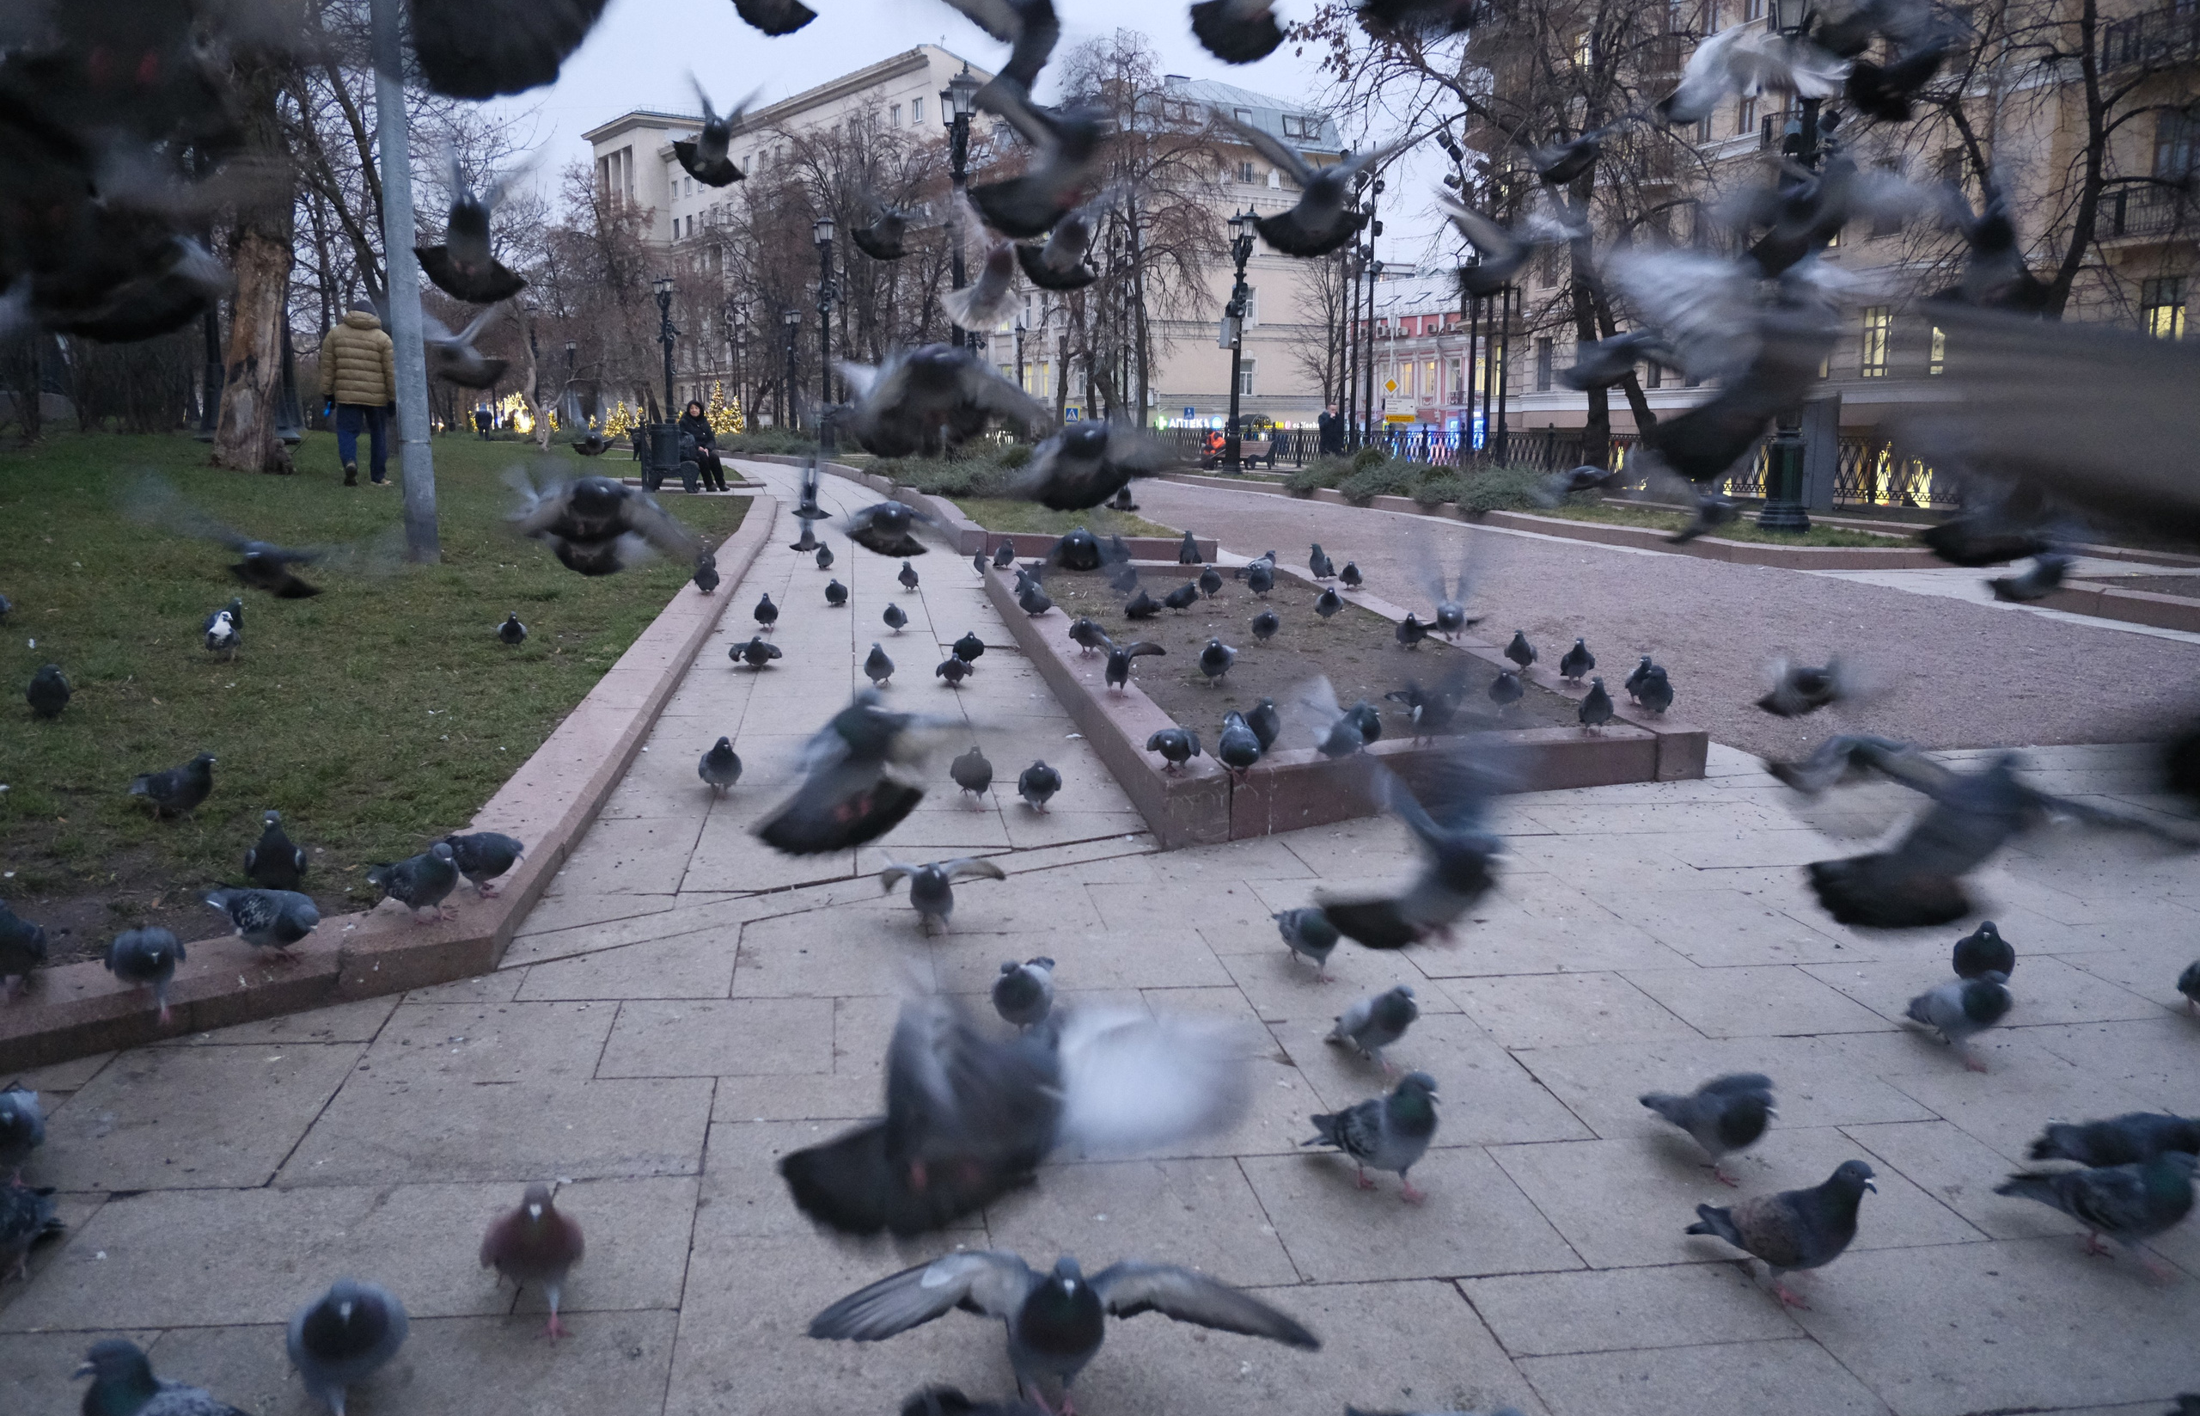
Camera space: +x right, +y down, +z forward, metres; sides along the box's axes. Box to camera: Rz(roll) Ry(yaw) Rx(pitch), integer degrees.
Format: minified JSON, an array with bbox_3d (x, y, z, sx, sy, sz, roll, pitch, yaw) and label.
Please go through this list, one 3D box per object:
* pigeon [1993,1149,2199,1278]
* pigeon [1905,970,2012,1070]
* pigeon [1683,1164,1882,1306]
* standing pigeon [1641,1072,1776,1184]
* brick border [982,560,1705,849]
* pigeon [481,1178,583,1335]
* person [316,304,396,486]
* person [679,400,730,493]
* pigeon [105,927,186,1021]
[{"bbox_3d":[1.595,0.776,2.586,0.290,0.200,0.120,6,12,29],"label":"pigeon"},{"bbox_3d":[1.773,0.630,3.417,0.125,0.190,0.270,-4,11,-21],"label":"pigeon"},{"bbox_3d":[0.949,0.704,2.291,0.265,0.210,0.125,5,11,26],"label":"pigeon"},{"bbox_3d":[0.974,0.654,2.649,0.265,0.185,0.135,10,14,42],"label":"standing pigeon"},{"bbox_3d":[0.704,-0.360,8.406,2.190,0.180,7.510,-1,10,-7],"label":"brick border"},{"bbox_3d":[-0.751,0.702,2.211,0.135,0.220,0.260,-3,11,-19],"label":"pigeon"},{"bbox_3d":[-7.137,-3.010,15.843,0.680,1.720,0.500,-2,11,-14],"label":"person"},{"bbox_3d":[-5.487,-3.619,22.800,0.520,1.250,0.680,-8,13,-39],"label":"person"},{"bbox_3d":[-1.931,0.497,3.331,0.160,0.180,0.270,-6,12,-30],"label":"pigeon"}]

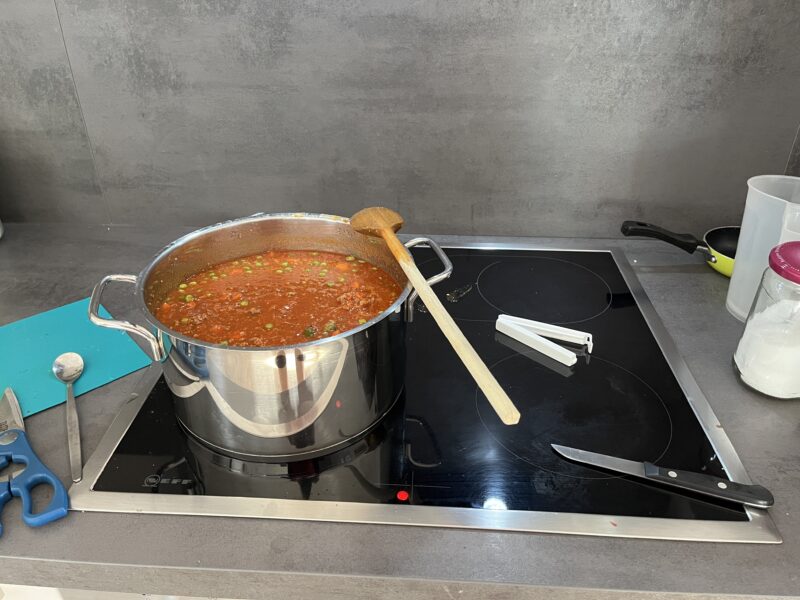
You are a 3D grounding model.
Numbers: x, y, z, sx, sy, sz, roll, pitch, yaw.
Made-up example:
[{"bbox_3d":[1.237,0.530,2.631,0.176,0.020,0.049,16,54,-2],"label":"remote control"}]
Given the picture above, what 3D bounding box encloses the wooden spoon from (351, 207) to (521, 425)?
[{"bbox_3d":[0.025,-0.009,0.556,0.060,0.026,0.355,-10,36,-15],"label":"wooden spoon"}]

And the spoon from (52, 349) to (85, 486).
[{"bbox_3d":[-0.330,0.109,0.604,0.033,0.018,0.199,-15,37,-22],"label":"spoon"}]

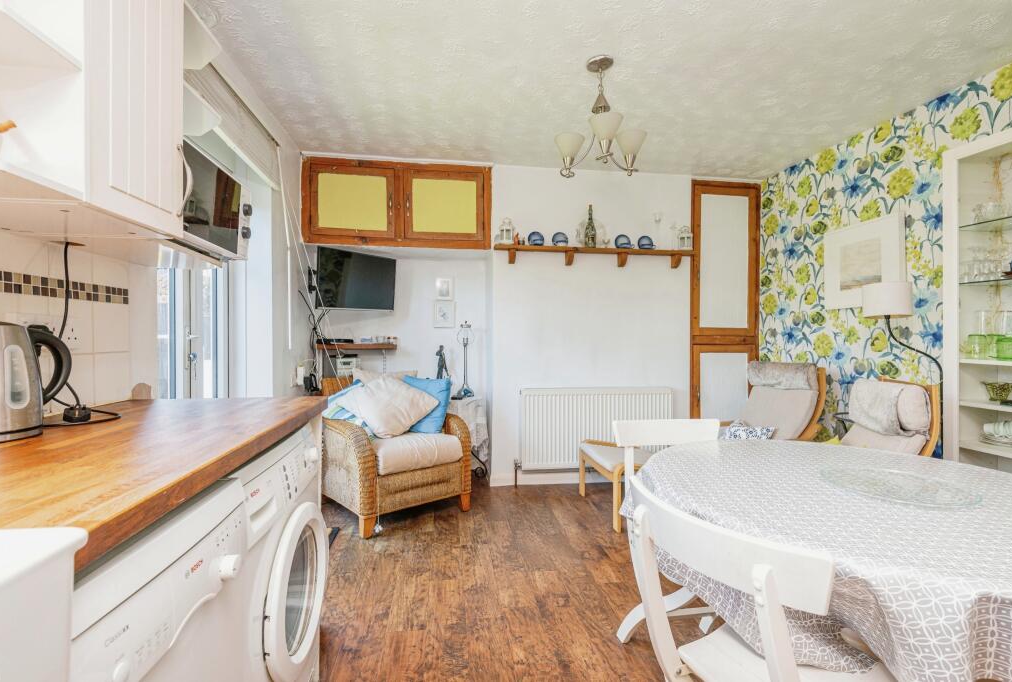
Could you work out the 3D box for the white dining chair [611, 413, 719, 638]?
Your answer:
[{"bbox_3d":[0.659,0.695,1.540,0.445,0.785,0.500,0,0,-12],"label":"white dining chair"}]

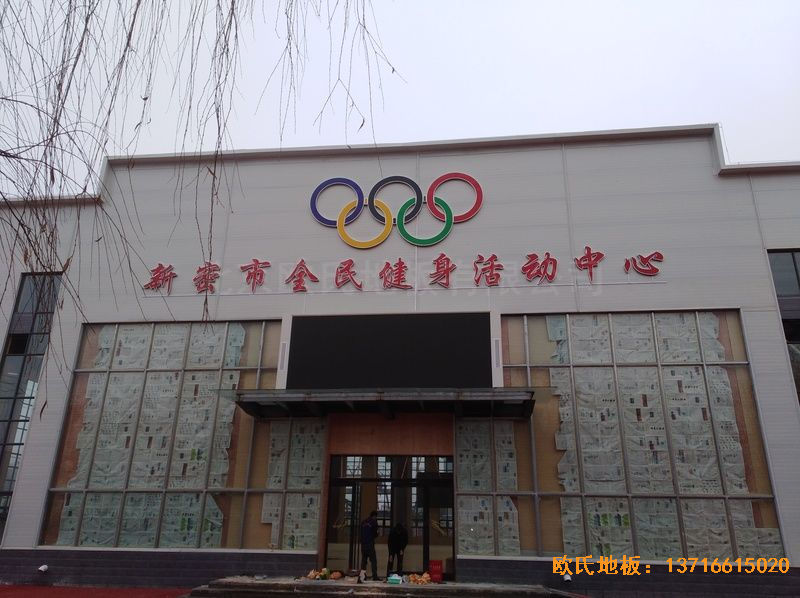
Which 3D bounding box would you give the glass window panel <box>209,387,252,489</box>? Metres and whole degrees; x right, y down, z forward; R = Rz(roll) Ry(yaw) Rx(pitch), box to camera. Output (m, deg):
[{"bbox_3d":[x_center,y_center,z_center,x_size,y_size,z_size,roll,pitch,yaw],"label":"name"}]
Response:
[{"bbox_3d":[-4.601,3.719,16.559,1.112,3.013,0.060,-1,-20,6],"label":"glass window panel"}]

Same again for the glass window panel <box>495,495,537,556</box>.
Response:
[{"bbox_3d":[2.913,5.622,14.952,1.005,1.389,0.060,-1,-20,6],"label":"glass window panel"}]

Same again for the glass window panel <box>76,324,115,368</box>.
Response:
[{"bbox_3d":[-8.961,1.427,17.692,1.005,1.392,0.050,-1,-20,6],"label":"glass window panel"}]

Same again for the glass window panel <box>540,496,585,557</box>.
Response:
[{"bbox_3d":[4.181,5.841,15.486,1.114,1.394,0.080,-1,-20,6],"label":"glass window panel"}]

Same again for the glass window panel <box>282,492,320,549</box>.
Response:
[{"bbox_3d":[-2.565,5.761,15.561,0.954,1.389,0.060,-1,-20,6],"label":"glass window panel"}]

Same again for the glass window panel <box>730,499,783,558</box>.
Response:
[{"bbox_3d":[8.497,5.481,14.331,1.064,1.389,0.060,-1,-20,6],"label":"glass window panel"}]

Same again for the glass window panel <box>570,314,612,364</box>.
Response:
[{"bbox_3d":[5.305,1.120,16.639,1.061,1.399,0.080,-1,-20,6],"label":"glass window panel"}]

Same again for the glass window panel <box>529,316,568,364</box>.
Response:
[{"bbox_3d":[4.159,1.149,16.769,1.087,1.399,0.080,-1,-20,6],"label":"glass window panel"}]

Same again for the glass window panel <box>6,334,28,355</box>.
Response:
[{"bbox_3d":[-12.119,1.447,19.010,0.680,0.639,0.080,-1,-20,6],"label":"glass window panel"}]

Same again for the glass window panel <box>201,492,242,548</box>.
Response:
[{"bbox_3d":[-4.584,5.729,15.597,1.086,1.355,0.050,-1,-20,6],"label":"glass window panel"}]

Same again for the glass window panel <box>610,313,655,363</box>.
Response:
[{"bbox_3d":[6.267,1.068,16.089,1.093,1.392,0.050,-1,-20,6],"label":"glass window panel"}]

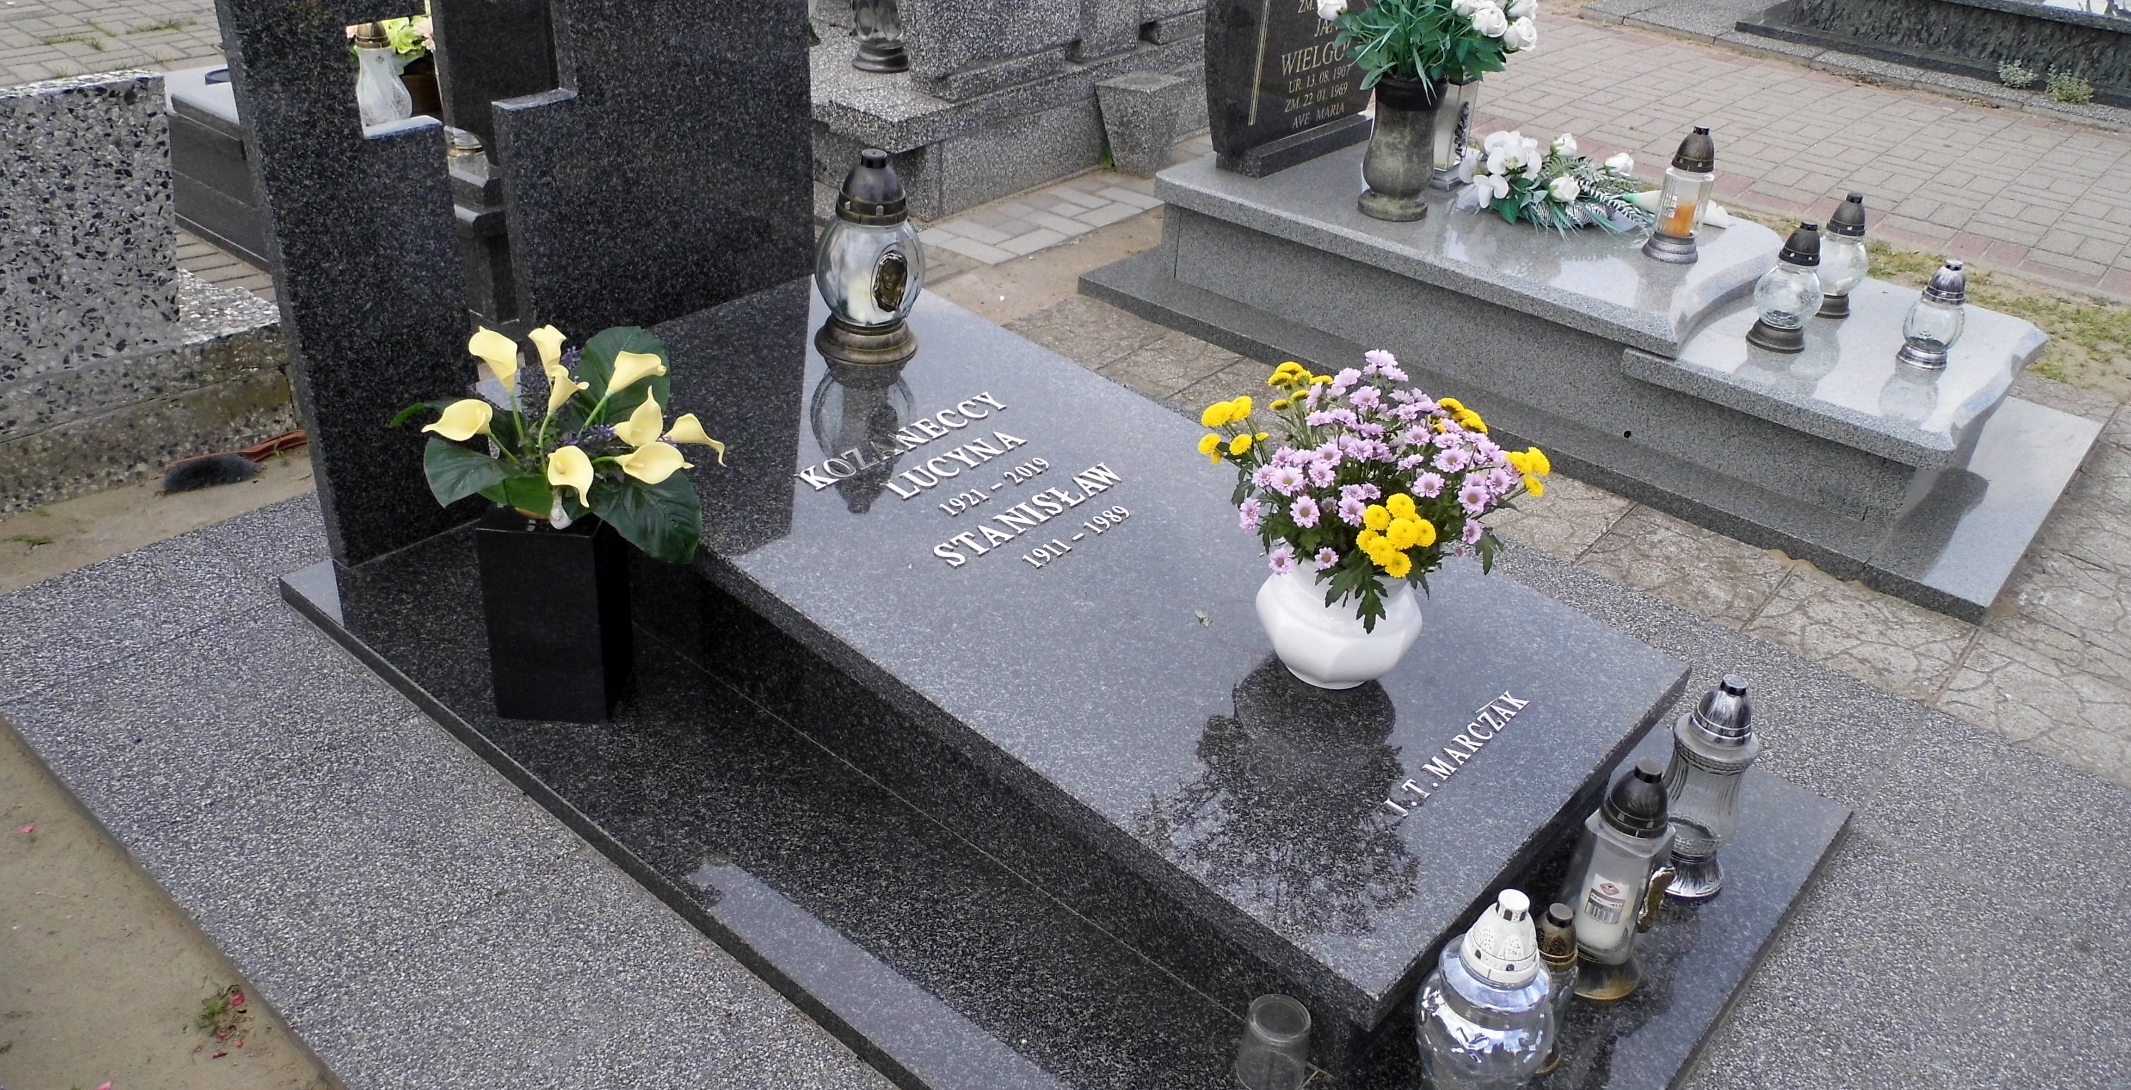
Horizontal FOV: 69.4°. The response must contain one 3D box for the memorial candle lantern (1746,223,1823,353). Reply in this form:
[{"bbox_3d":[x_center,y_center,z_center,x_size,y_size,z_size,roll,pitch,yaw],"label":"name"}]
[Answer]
[{"bbox_3d":[1.409,-0.502,2.968,0.132,0.240,0.132,18,34,22],"label":"memorial candle lantern"}]

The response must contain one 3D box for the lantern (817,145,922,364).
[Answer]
[{"bbox_3d":[-0.322,-0.480,2.479,0.178,0.328,0.178,3,31,-2],"label":"lantern"}]

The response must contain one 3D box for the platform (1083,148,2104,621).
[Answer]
[{"bbox_3d":[1.155,-0.549,3.470,2.020,0.290,1.050,26,37,32],"label":"platform"}]

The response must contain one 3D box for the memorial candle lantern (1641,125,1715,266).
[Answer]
[{"bbox_3d":[1.301,-0.736,3.217,0.120,0.270,0.120,15,33,18],"label":"memorial candle lantern"}]

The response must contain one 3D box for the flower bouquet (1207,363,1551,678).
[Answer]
[{"bbox_3d":[0.348,-0.022,1.839,0.400,0.430,0.370,10,32,11],"label":"flower bouquet"}]

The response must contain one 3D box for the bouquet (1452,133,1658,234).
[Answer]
[{"bbox_3d":[1.181,-0.867,3.604,0.500,0.165,0.360,26,37,32],"label":"bouquet"}]

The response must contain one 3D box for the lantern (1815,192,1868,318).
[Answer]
[{"bbox_3d":[1.584,-0.597,3.142,0.130,0.240,0.130,18,34,23],"label":"lantern"}]

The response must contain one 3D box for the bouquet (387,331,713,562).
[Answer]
[{"bbox_3d":[-0.645,-0.135,1.986,0.400,0.315,0.320,-8,33,-18],"label":"bouquet"}]

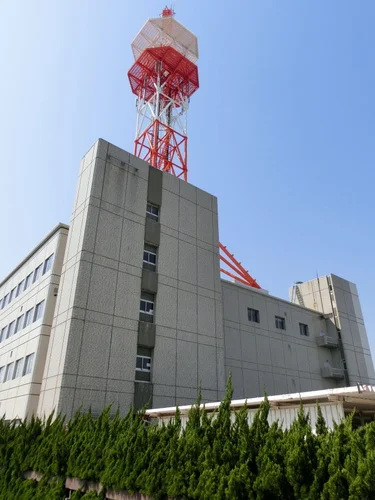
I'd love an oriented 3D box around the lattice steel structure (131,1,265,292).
[{"bbox_3d":[-4.026,-21.611,58.746,17.680,59.904,17.680,21,-33,-34],"label":"lattice steel structure"}]

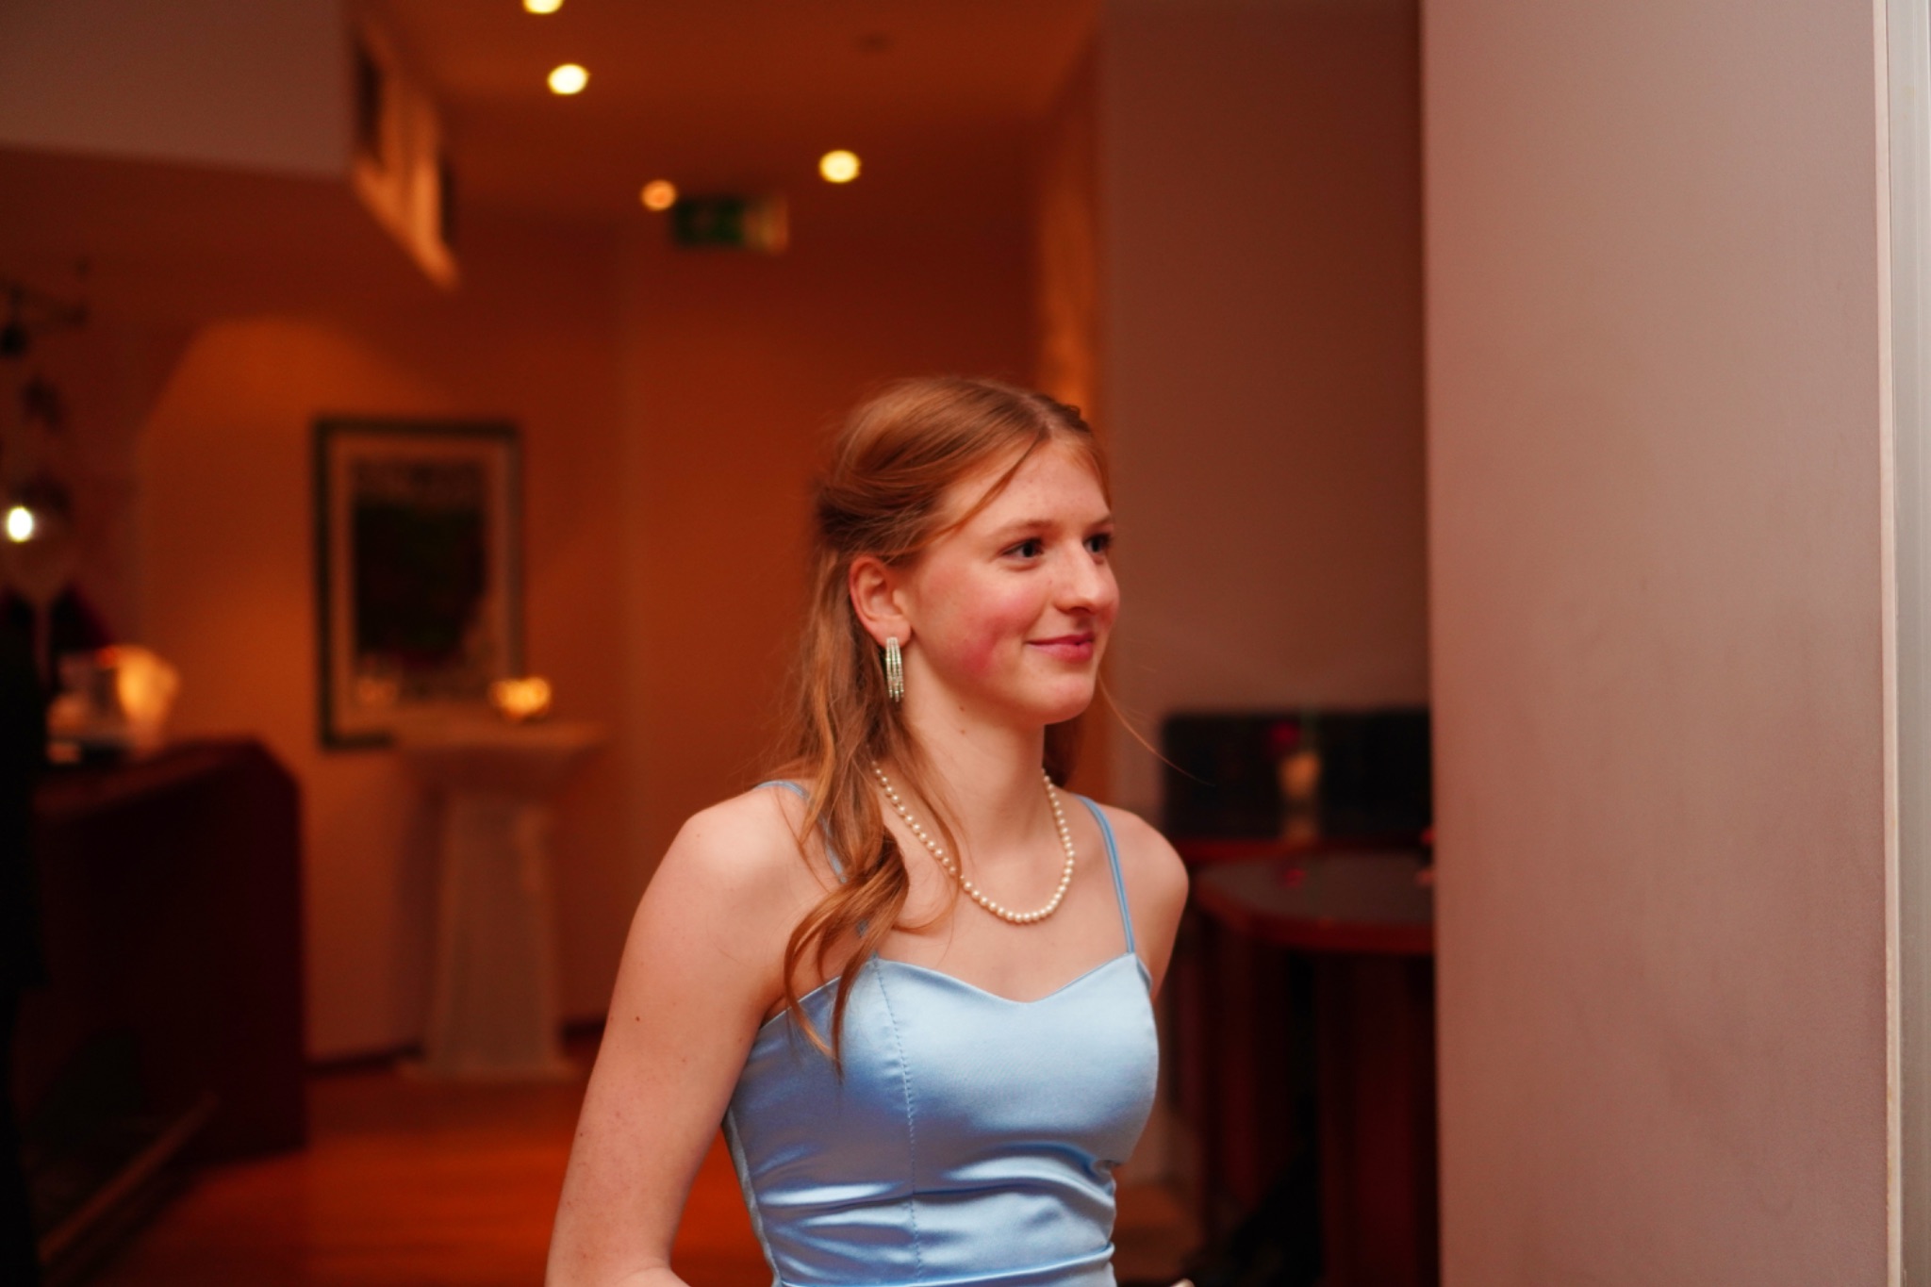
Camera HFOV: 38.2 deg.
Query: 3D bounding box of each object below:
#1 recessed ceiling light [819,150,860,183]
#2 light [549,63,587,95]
[{"bbox_3d":[-0.391,-1.489,8.711,0.100,0.040,0.100,-1,1,0],"label":"recessed ceiling light"},{"bbox_3d":[-1.020,-1.451,7.169,0.100,0.040,0.100,-1,1,0],"label":"light"}]

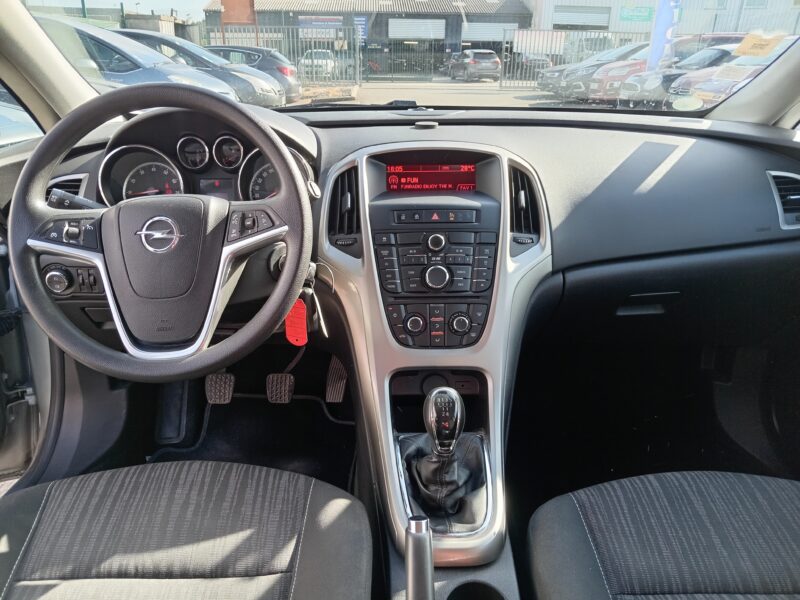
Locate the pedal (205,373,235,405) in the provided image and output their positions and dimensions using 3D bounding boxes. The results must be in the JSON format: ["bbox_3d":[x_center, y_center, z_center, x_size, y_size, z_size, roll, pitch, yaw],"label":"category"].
[{"bbox_3d":[-0.401,0.197,1.285,0.064,0.069,0.028,0,-13,0],"label":"pedal"}]

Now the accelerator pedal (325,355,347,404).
[{"bbox_3d":[-0.147,0.182,1.320,0.050,0.115,0.028,3,-13,1],"label":"accelerator pedal"}]

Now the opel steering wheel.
[{"bbox_3d":[-0.294,-0.084,0.738,0.372,0.372,0.090,-2,-3,0],"label":"opel steering wheel"}]

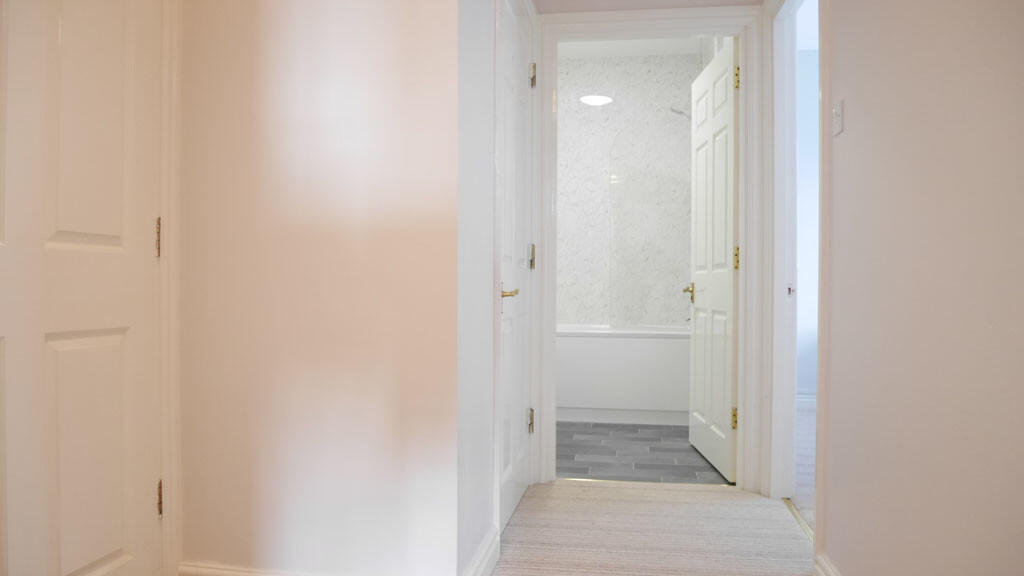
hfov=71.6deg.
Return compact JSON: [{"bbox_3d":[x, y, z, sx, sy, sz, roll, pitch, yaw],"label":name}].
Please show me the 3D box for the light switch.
[{"bbox_3d":[0.909,-0.475,1.987,0.012,0.086,0.086,0,0,9],"label":"light switch"}]

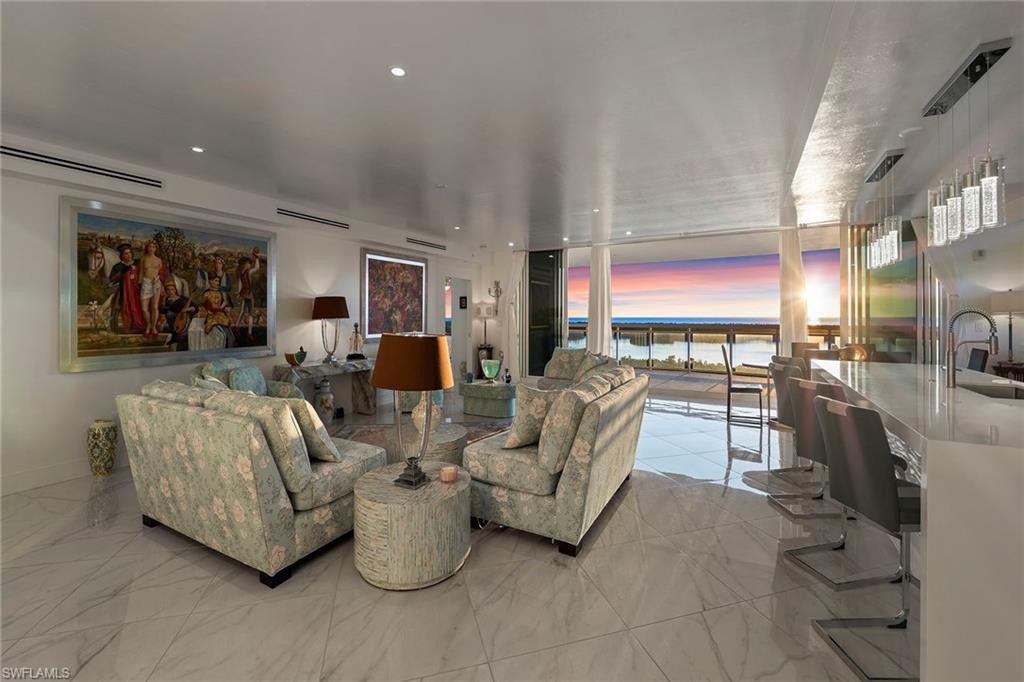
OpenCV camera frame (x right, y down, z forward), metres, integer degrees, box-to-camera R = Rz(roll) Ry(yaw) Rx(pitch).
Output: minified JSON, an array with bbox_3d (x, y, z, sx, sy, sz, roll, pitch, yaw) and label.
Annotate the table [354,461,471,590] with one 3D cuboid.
[{"bbox_3d":[-0.544,0.985,2.239,0.618,0.428,0.618,2,4,29],"label":"table"}]

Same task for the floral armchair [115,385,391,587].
[{"bbox_3d":[-1.614,0.735,2.552,1.380,0.890,0.860,2,4,29],"label":"floral armchair"}]

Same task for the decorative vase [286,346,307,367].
[{"bbox_3d":[-2.544,0.180,4.720,0.150,0.235,0.235,2,4,29],"label":"decorative vase"}]

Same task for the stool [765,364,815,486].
[{"bbox_3d":[2.128,0.673,2.827,0.500,0.990,0.380,0,4,-4],"label":"stool"}]

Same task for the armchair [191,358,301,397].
[{"bbox_3d":[-2.630,0.673,4.020,0.870,0.920,0.860,1,2,30],"label":"armchair"}]

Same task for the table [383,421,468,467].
[{"bbox_3d":[-0.684,0.959,3.220,0.650,0.435,0.650,1,2,30],"label":"table"}]

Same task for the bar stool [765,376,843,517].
[{"bbox_3d":[1.840,0.729,2.240,0.480,1.000,0.380,0,2,-12],"label":"bar stool"}]

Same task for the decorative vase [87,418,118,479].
[{"bbox_3d":[-3.538,0.925,3.434,0.180,0.480,0.180,1,2,30],"label":"decorative vase"}]

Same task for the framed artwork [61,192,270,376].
[{"bbox_3d":[-3.269,-0.511,4.024,0.060,1.465,1.745,1,2,30],"label":"framed artwork"}]

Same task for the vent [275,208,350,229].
[{"bbox_3d":[-2.413,-1.492,4.864,0.040,0.080,0.960,2,4,29],"label":"vent"}]

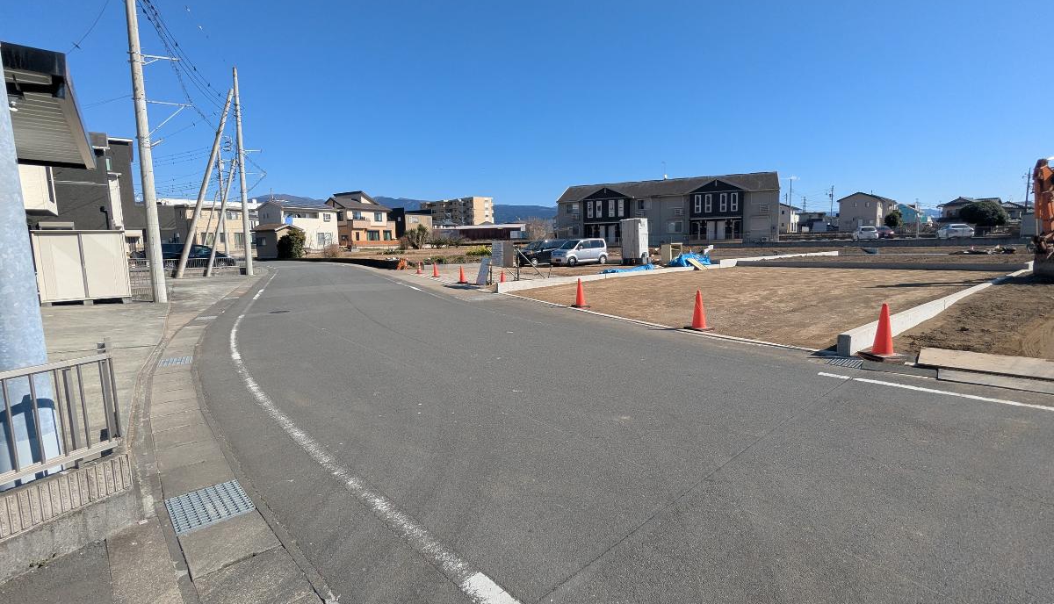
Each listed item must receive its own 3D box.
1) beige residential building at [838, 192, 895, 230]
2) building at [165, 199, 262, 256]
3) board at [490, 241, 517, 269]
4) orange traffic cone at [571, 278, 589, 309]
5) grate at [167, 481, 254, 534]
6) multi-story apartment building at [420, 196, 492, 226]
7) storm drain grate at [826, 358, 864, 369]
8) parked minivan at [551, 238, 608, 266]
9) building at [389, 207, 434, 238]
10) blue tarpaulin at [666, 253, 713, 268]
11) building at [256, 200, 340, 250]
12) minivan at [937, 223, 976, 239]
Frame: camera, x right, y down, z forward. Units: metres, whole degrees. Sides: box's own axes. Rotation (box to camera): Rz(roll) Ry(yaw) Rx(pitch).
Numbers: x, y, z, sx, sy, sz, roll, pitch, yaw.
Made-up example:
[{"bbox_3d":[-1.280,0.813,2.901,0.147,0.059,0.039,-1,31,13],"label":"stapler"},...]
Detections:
[{"bbox_3d":[64.304,-16.745,91.903,7.600,7.800,7.200,-7,9,-36],"label":"beige residential building"},{"bbox_3d":[-42.922,-9.717,66.032,6.300,6.900,8.800,3,8,31],"label":"building"},{"bbox_3d":[-0.892,-1.778,18.200,0.080,0.950,1.450,-8,9,-41],"label":"board"},{"bbox_3d":[1.321,-0.221,12.043,0.380,0.700,0.380,-5,7,-24],"label":"orange traffic cone"},{"bbox_3d":[-2.014,1.311,3.095,0.402,0.050,0.530,-7,9,-42],"label":"grate"},{"bbox_3d":[-30.177,-33.636,202.184,34.700,16.600,10.300,5,9,42],"label":"multi-story apartment building"},{"bbox_3d":[4.069,0.802,6.226,0.390,0.050,0.460,5,9,43],"label":"storm drain grate"},{"bbox_3d":[3.237,-3.093,29.900,3.450,1.580,1.500,-7,9,-36],"label":"parked minivan"},{"bbox_3d":[-22.686,-14.136,92.238,6.000,7.000,7.300,3,8,33],"label":"building"},{"bbox_3d":[7.961,-2.062,24.000,2.200,0.580,1.200,-7,9,-36],"label":"blue tarpaulin"},{"bbox_3d":[-32.826,-10.752,70.076,6.400,7.150,8.900,3,8,33],"label":"building"},{"bbox_3d":[44.142,-7.219,50.253,1.740,1.550,4.400,2,8,27],"label":"minivan"}]

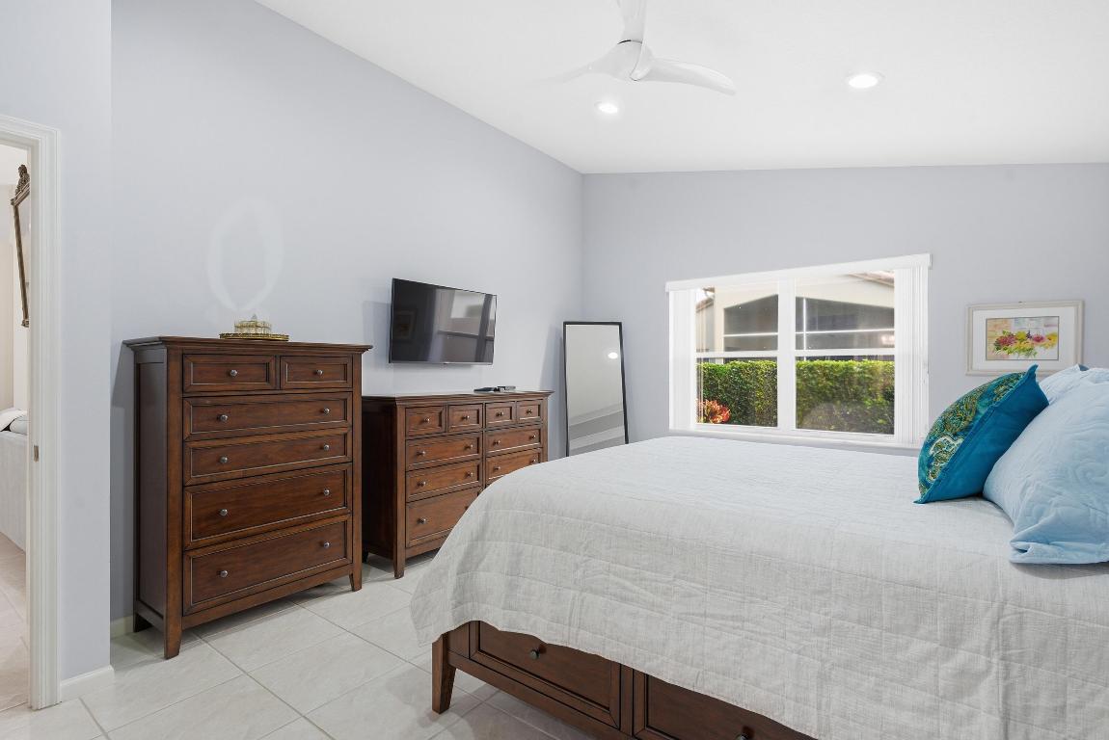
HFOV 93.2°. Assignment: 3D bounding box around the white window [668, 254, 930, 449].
[{"bbox_3d":[1.829,-0.123,4.238,1.955,1.350,0.120,0,0,38],"label":"white window"}]

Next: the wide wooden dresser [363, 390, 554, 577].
[{"bbox_3d":[-0.650,0.714,3.843,0.465,1.087,1.515,0,0,39],"label":"wide wooden dresser"}]

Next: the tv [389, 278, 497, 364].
[{"bbox_3d":[-0.802,-0.324,3.856,0.060,0.565,0.968,5,3,38],"label":"tv"}]

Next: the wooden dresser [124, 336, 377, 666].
[{"bbox_3d":[-1.546,0.561,2.753,0.483,1.390,1.020,0,0,37],"label":"wooden dresser"}]

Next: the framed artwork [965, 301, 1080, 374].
[{"bbox_3d":[3.004,-0.193,3.370,0.555,0.465,0.030,0,0,38],"label":"framed artwork"}]

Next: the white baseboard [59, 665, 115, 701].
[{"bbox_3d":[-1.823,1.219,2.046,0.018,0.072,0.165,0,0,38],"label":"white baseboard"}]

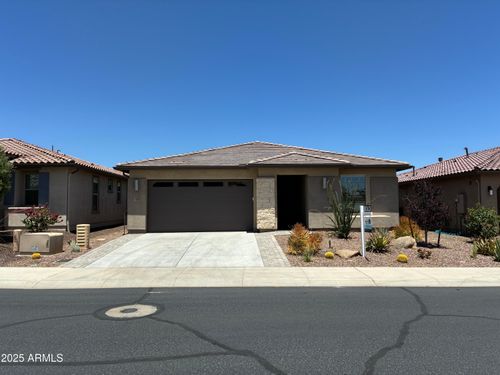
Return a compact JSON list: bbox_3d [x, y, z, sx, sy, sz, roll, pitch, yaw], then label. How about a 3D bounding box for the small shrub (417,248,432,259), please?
[{"bbox_3d":[5.417,2.059,11.650,0.430,0.290,0.400,0,-3,-1],"label":"small shrub"}]

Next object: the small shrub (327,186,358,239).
[{"bbox_3d":[3.850,1.080,15.715,1.300,2.100,1.250,0,-3,0],"label":"small shrub"}]

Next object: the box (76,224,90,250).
[{"bbox_3d":[-5.845,1.736,13.200,0.341,0.866,0.290,0,-3,-1],"label":"box"}]

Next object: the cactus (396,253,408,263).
[{"bbox_3d":[4.700,2.138,11.607,0.340,0.290,0.340,0,-3,0],"label":"cactus"}]

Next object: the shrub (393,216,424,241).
[{"bbox_3d":[6.540,1.645,15.537,1.120,0.980,1.100,0,-3,0],"label":"shrub"}]

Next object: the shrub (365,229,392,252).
[{"bbox_3d":[4.346,1.795,12.750,0.780,0.760,0.760,0,-3,-1],"label":"shrub"}]

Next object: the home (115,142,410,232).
[{"bbox_3d":[0.480,-0.170,23.939,13.050,5.200,14.800,0,-3,-1],"label":"home"}]

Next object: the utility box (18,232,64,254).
[{"bbox_3d":[-7.140,1.886,12.871,1.000,0.700,0.880,0,-3,5],"label":"utility box"}]

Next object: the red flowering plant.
[{"bbox_3d":[-8.350,1.421,15.148,1.500,1.300,1.400,0,-3,0],"label":"red flowering plant"}]

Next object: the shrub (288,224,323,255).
[{"bbox_3d":[1.890,1.738,12.829,1.120,1.000,1.050,0,-3,0],"label":"shrub"}]

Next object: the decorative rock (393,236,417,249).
[{"bbox_3d":[5.534,1.972,13.500,0.820,0.410,0.620,0,-3,-1],"label":"decorative rock"}]

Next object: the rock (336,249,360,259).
[{"bbox_3d":[3.092,2.091,11.850,0.750,0.250,0.500,0,-3,-1],"label":"rock"}]

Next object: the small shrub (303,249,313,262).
[{"bbox_3d":[1.769,2.075,11.560,0.310,0.420,0.310,0,-3,0],"label":"small shrub"}]

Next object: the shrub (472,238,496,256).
[{"bbox_3d":[7.636,1.951,12.250,0.720,0.560,0.700,0,-3,-1],"label":"shrub"}]

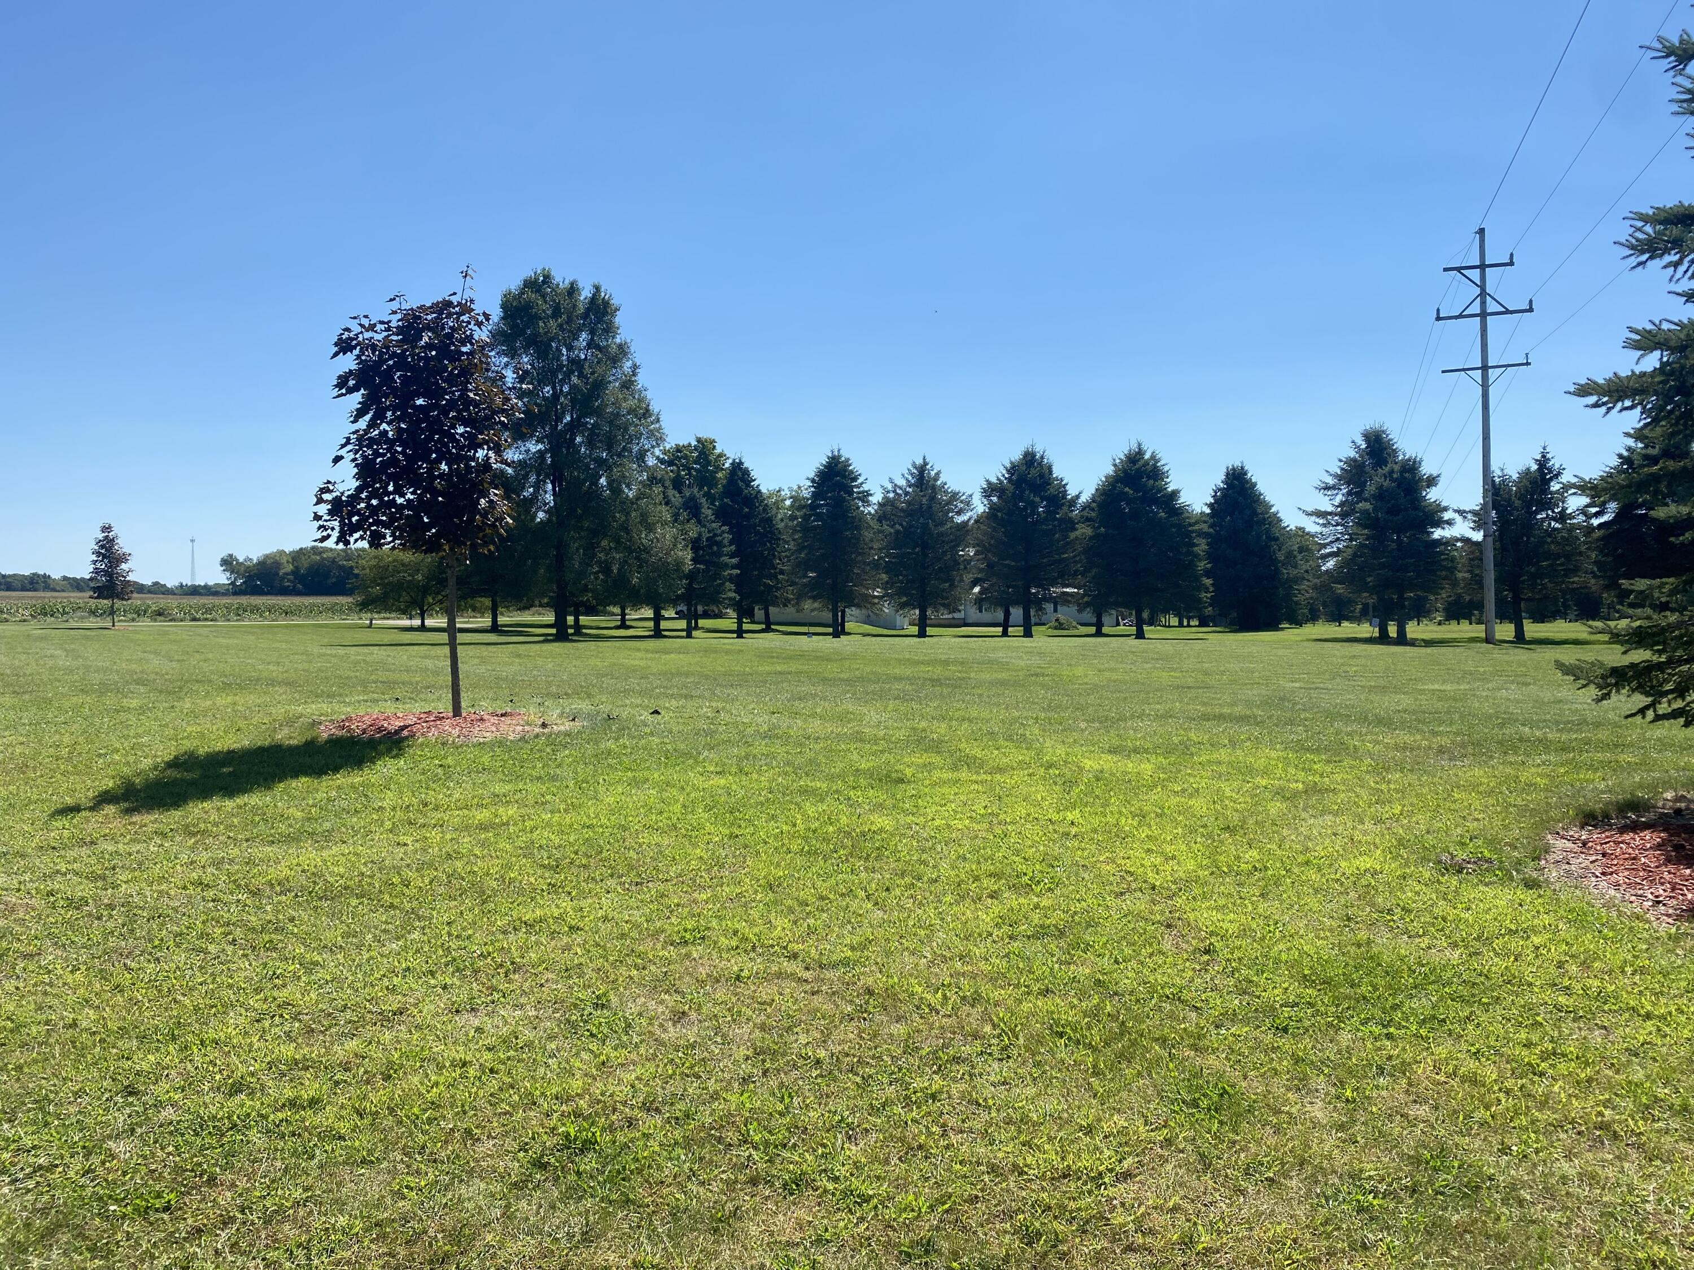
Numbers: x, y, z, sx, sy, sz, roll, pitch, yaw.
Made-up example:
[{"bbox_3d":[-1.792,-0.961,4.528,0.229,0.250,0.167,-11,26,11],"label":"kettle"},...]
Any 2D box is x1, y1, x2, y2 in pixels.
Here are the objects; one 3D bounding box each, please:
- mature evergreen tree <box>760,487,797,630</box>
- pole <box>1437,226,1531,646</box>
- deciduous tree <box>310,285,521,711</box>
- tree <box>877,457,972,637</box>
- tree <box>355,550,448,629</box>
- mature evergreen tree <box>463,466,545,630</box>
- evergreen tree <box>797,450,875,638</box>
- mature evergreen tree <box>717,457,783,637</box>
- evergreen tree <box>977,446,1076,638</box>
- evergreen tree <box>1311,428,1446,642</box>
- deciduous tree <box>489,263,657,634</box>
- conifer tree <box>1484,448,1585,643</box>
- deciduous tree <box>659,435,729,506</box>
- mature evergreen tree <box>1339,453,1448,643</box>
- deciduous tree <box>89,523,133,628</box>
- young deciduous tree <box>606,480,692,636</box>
[{"bbox_3d":[-4.023,-3.907,64.880,2.930,7.345,2.930,0,2,-4],"label":"mature evergreen tree"},{"bbox_3d":[21.374,-6.580,42.274,2.950,13.831,0.400,1,2,21],"label":"pole"},{"bbox_3d":[-5.341,-1.684,15.712,2.477,5.393,2.477,-1,2,-19],"label":"deciduous tree"},{"bbox_3d":[3.220,-3.640,53.000,3.970,7.550,3.970,0,2,0],"label":"tree"},{"bbox_3d":[-24.170,-2.490,70.000,5.900,4.260,5.900,0,2,0],"label":"tree"},{"bbox_3d":[-17.100,-4.280,63.000,4.260,8.160,4.260,0,2,0],"label":"mature evergreen tree"},{"bbox_3d":[-0.420,-3.850,54.000,3.480,7.980,3.480,0,2,0],"label":"evergreen tree"},{"bbox_3d":[-4.128,-3.690,53.875,2.877,7.664,2.877,0,2,-4],"label":"mature evergreen tree"},{"bbox_3d":[7.525,-3.840,52.870,4.127,7.959,4.127,0,2,8],"label":"evergreen tree"},{"bbox_3d":[19.911,-3.758,47.370,5.013,7.965,5.013,1,2,23],"label":"evergreen tree"},{"bbox_3d":[-11.301,-7.425,52.749,6.788,15.355,6.788,0,2,-12],"label":"deciduous tree"},{"bbox_3d":[27.750,-3.690,52.000,4.810,7.920,4.810,0,2,0],"label":"conifer tree"},{"bbox_3d":[-8.150,-5.510,69.000,5.170,10.440,5.170,0,2,0],"label":"deciduous tree"},{"bbox_3d":[18.257,-2.858,42.395,3.614,6.383,3.614,1,2,23],"label":"mature evergreen tree"},{"bbox_3d":[-38.204,-3.081,65.911,2.299,5.411,2.299,-1,2,-30],"label":"deciduous tree"},{"bbox_3d":[-8.550,-3.300,55.000,3.780,6.840,3.780,0,2,0],"label":"young deciduous tree"}]

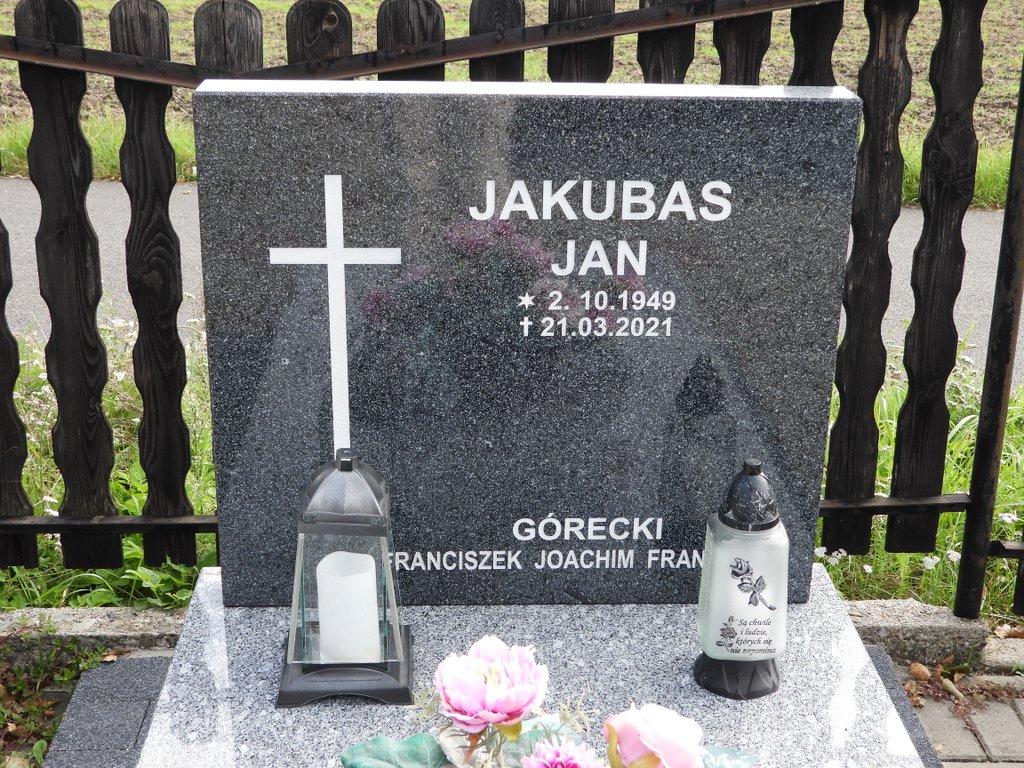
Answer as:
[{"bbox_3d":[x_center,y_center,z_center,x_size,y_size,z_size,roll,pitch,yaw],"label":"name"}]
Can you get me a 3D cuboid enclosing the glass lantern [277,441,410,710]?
[{"bbox_3d":[-0.193,0.210,1.613,0.158,0.284,0.154,0,22,-5],"label":"glass lantern"}]

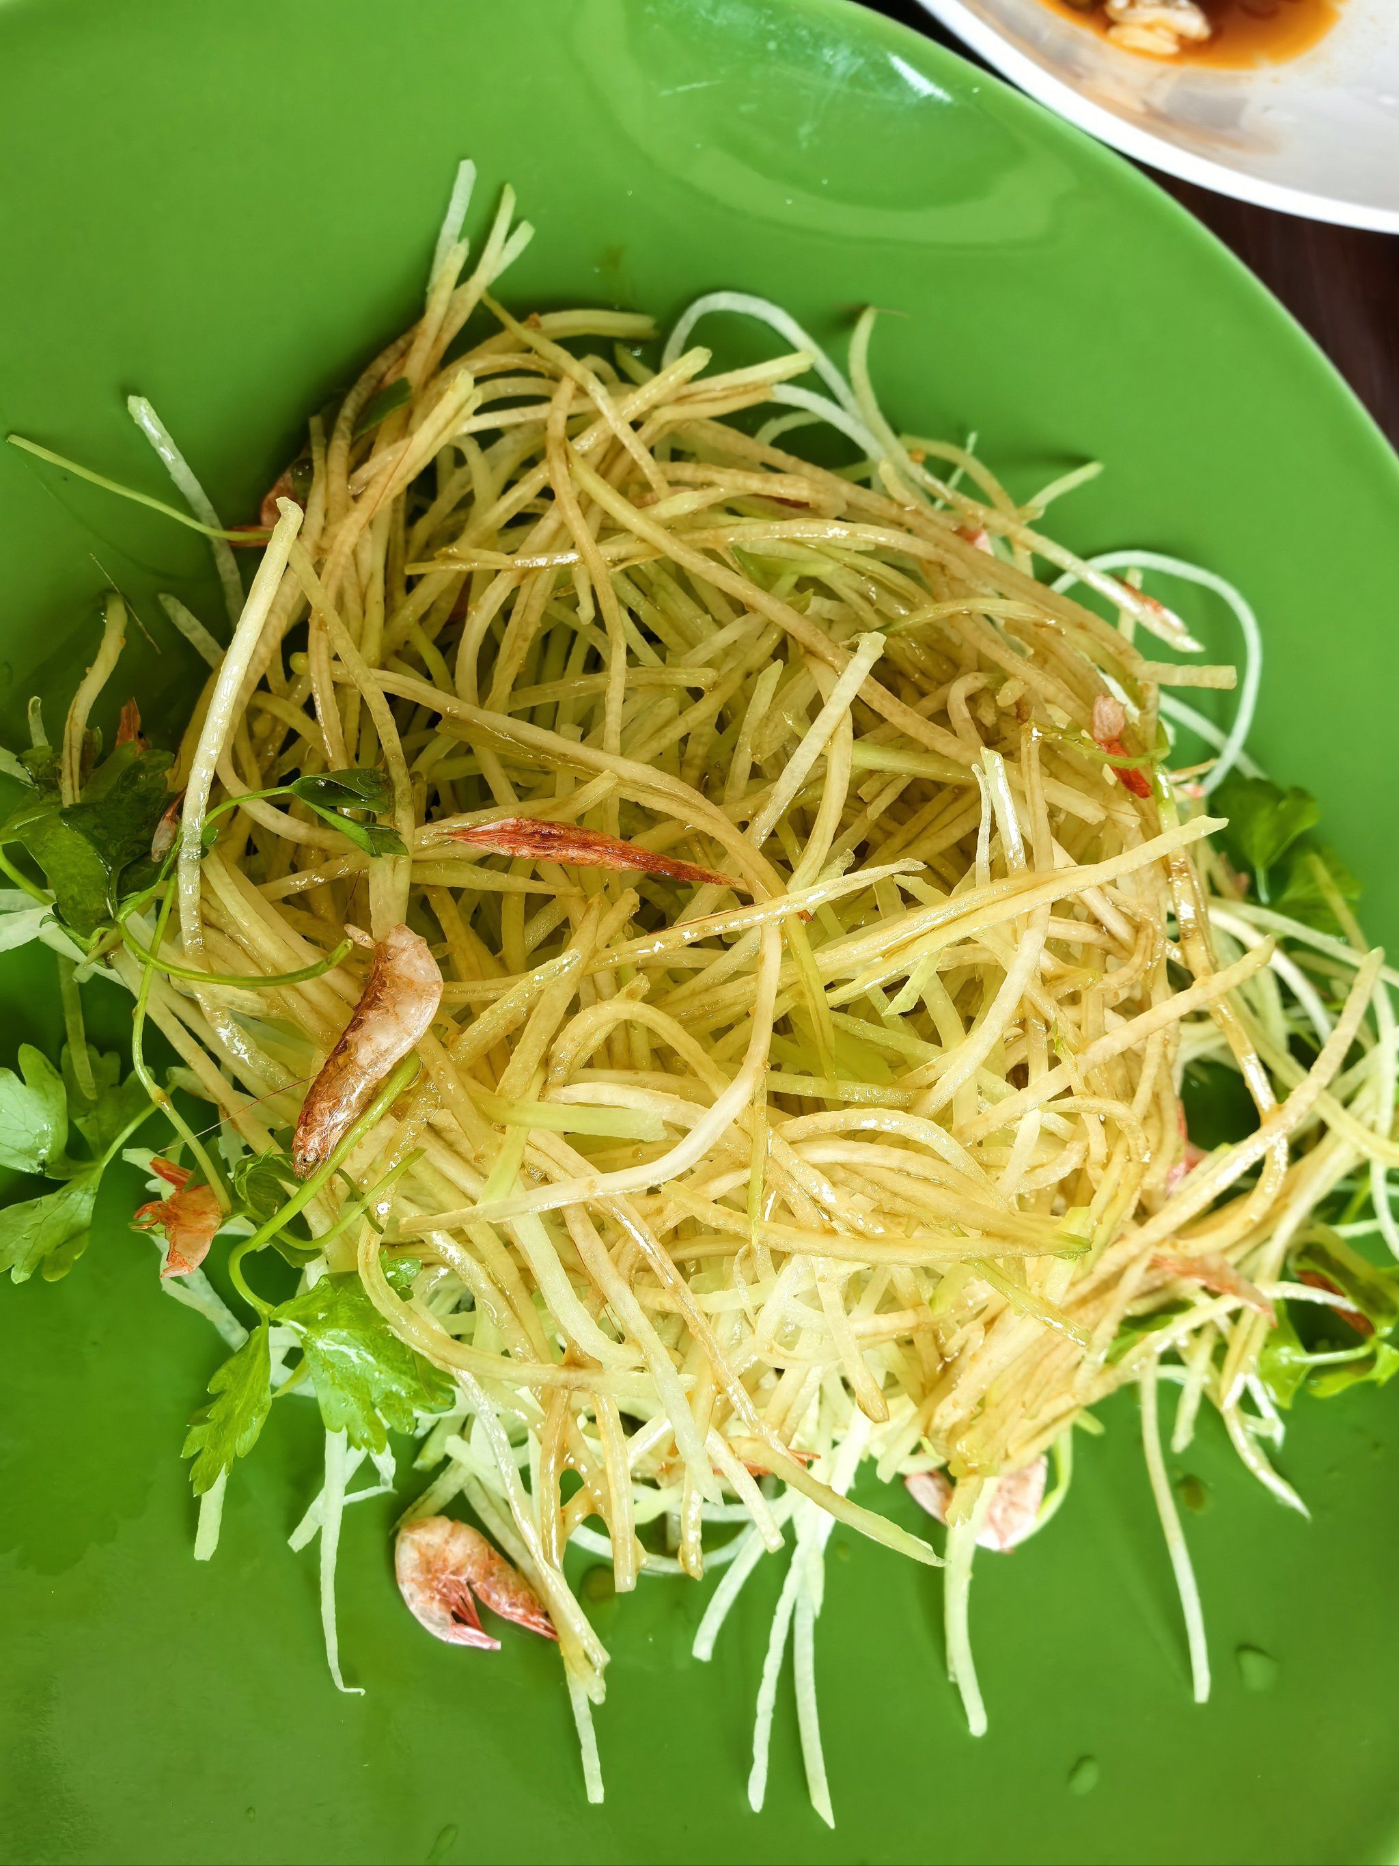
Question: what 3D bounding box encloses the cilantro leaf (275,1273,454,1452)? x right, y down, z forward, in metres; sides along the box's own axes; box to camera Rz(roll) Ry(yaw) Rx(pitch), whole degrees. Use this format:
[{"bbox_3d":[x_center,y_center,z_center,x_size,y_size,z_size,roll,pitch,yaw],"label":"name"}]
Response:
[{"bbox_3d":[-0.049,0.063,0.215,0.025,0.011,0.020,40,79,8],"label":"cilantro leaf"}]

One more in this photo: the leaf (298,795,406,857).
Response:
[{"bbox_3d":[-0.049,-0.015,0.205,0.016,0.008,0.006,24,77,5],"label":"leaf"}]

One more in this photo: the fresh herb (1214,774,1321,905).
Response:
[{"bbox_3d":[0.093,-0.016,0.240,0.017,0.010,0.020,-3,76,-2],"label":"fresh herb"}]

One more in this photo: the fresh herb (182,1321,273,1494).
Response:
[{"bbox_3d":[-0.071,0.071,0.220,0.011,0.009,0.026,22,77,4],"label":"fresh herb"}]

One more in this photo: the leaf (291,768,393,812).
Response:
[{"bbox_3d":[-0.050,-0.020,0.206,0.014,0.008,0.006,3,76,0],"label":"leaf"}]

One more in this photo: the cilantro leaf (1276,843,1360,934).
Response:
[{"bbox_3d":[0.104,-0.007,0.243,0.015,0.010,0.013,-30,79,-8],"label":"cilantro leaf"}]

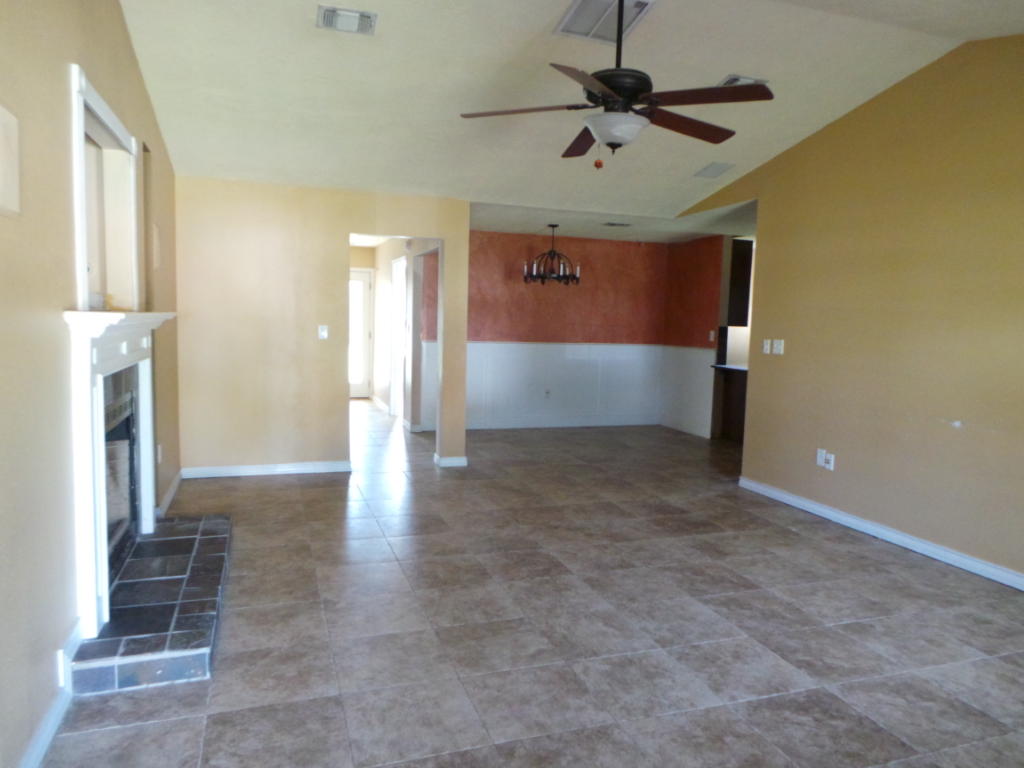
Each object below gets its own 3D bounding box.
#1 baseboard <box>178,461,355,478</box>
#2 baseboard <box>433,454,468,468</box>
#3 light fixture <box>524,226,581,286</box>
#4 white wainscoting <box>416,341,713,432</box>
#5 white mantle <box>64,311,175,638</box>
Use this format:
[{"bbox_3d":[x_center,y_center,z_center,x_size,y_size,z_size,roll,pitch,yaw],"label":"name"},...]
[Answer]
[{"bbox_3d":[-2.069,0.734,5.828,1.359,0.090,0.021,0,5,-19],"label":"baseboard"},{"bbox_3d":[-0.569,0.725,6.437,0.271,0.090,0.154,0,5,-19],"label":"baseboard"},{"bbox_3d":[0.475,-1.451,7.632,0.600,0.654,0.600,2,5,0],"label":"light fixture"},{"bbox_3d":[0.671,0.073,8.405,3.450,1.119,1.152,0,5,-19],"label":"white wainscoting"},{"bbox_3d":[-1.730,0.294,3.143,0.188,1.229,1.528,0,5,-19],"label":"white mantle"}]

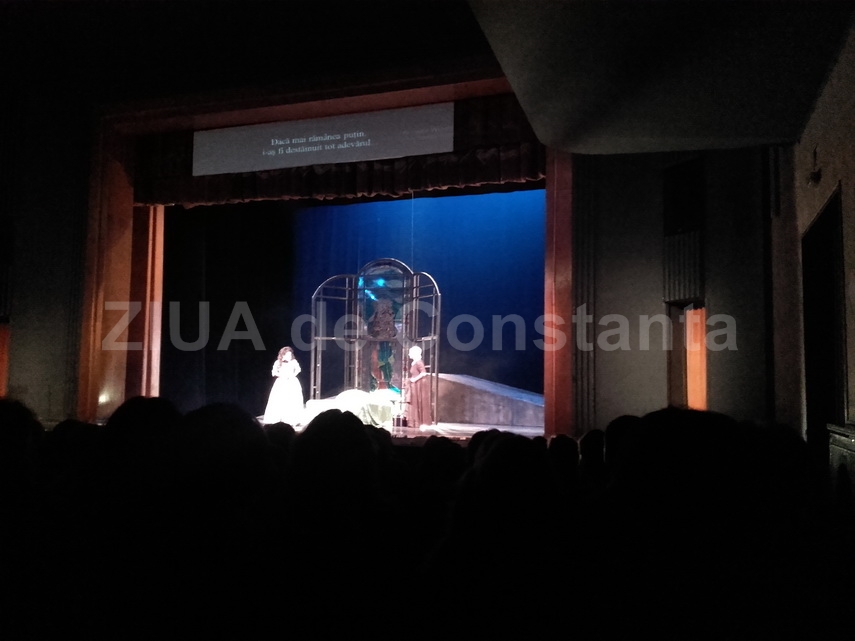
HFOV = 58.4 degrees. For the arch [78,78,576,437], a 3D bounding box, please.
[{"bbox_3d":[-2.460,-1.288,16.012,11.150,6.969,0.950,0,-4,21],"label":"arch"}]

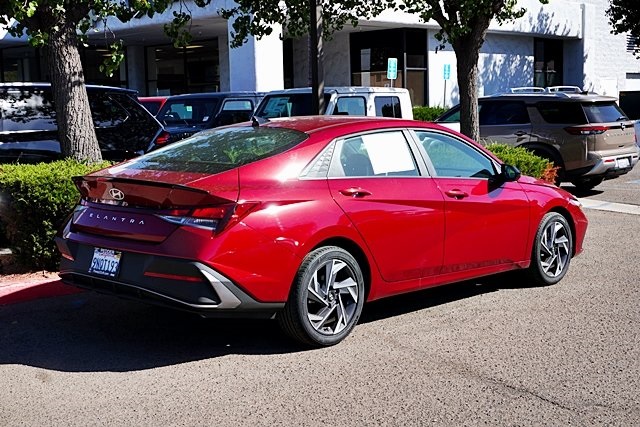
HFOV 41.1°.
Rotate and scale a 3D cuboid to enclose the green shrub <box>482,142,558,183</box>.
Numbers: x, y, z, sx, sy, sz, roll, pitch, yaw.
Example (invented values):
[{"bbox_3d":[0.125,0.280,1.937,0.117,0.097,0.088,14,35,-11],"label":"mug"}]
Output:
[{"bbox_3d":[3.033,-0.597,13.246,1.000,0.950,1.300,4,8,44],"label":"green shrub"}]

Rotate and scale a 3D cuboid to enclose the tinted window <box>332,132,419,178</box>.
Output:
[{"bbox_3d":[0.361,-0.397,5.752,0.880,0.356,0.070,-7,-21,-45],"label":"tinted window"}]

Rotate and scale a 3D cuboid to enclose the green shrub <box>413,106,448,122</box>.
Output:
[{"bbox_3d":[2.832,-2.248,22.047,0.900,1.000,1.400,4,8,44],"label":"green shrub"}]

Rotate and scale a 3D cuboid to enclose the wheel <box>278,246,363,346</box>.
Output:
[{"bbox_3d":[0.018,0.510,5.349,0.225,0.635,0.635,4,8,44],"label":"wheel"}]

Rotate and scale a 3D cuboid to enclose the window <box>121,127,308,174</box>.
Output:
[{"bbox_3d":[-0.753,-0.420,5.622,1.170,0.120,0.930,4,24,44],"label":"window"}]

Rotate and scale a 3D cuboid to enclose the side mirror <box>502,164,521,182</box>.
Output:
[{"bbox_3d":[1.435,-0.309,6.492,0.210,0.150,0.130,4,8,44],"label":"side mirror"}]

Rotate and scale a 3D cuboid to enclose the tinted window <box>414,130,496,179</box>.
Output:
[{"bbox_3d":[1.037,-0.443,6.440,0.910,0.405,0.070,-7,-17,-45],"label":"tinted window"}]

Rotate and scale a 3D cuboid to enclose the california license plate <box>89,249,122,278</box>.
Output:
[{"bbox_3d":[-1.290,0.294,5.127,0.310,0.160,0.020,4,-11,44],"label":"california license plate"}]

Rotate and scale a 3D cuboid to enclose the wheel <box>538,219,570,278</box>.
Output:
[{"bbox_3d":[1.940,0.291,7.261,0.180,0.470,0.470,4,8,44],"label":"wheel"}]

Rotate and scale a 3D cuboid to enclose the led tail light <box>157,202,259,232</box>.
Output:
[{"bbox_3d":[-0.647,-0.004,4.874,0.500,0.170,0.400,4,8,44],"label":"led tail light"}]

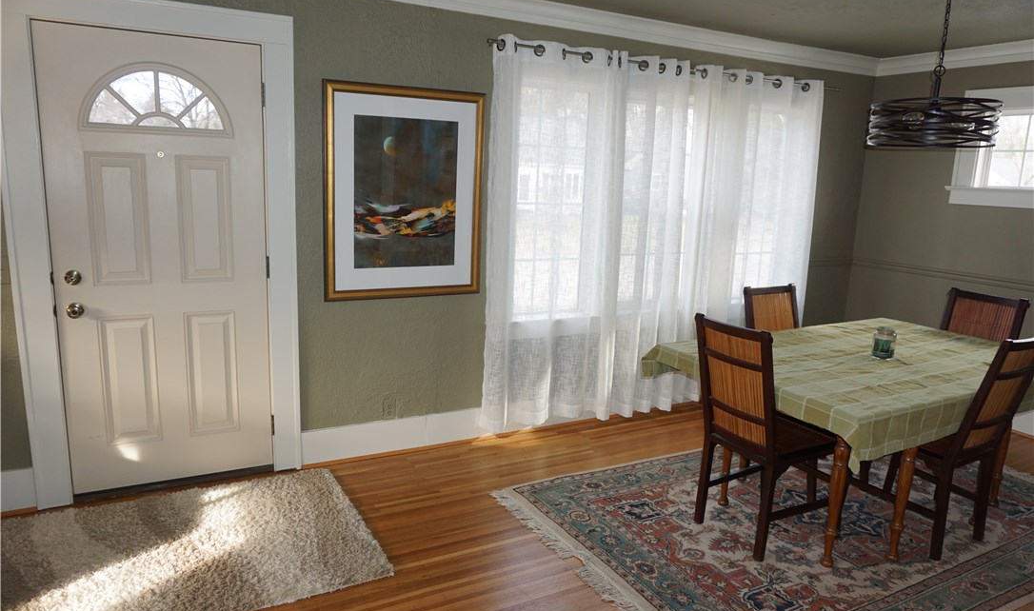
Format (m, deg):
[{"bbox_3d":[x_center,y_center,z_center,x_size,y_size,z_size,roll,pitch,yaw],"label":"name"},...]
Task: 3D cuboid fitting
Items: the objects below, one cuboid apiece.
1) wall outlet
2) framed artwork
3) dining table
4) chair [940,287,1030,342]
[{"bbox_3d":[-0.686,0.565,3.733,0.071,0.114,0.010,-4,13,-28],"label":"wall outlet"},{"bbox_3d":[-0.563,-0.567,3.540,0.846,1.061,0.030,-4,13,-28],"label":"framed artwork"},{"bbox_3d":[1.667,0.599,3.270,1.800,0.760,1.120,-4,13,-28],"label":"dining table"},{"bbox_3d":[2.291,0.431,3.694,0.580,0.966,0.420,-4,13,-28],"label":"chair"}]

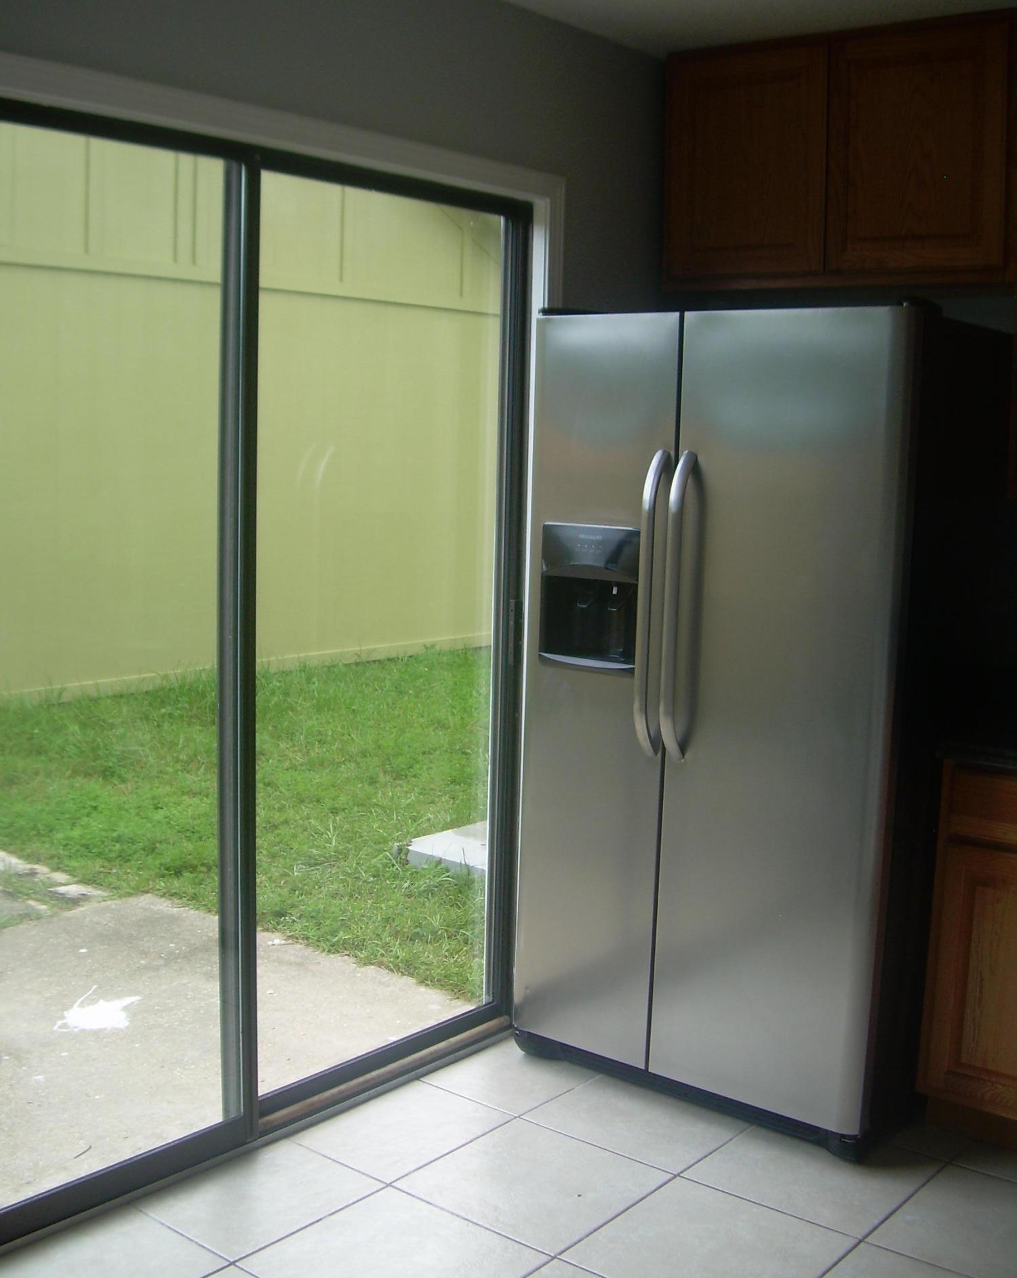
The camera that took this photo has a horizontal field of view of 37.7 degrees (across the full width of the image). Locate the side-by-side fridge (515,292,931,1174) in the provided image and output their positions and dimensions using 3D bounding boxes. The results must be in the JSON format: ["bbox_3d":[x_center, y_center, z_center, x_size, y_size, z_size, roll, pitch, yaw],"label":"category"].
[{"bbox_3d":[0.620,0.133,3.520,0.905,1.760,0.820,8,10,38],"label":"side-by-side fridge"}]

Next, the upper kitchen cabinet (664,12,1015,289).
[{"bbox_3d":[0.862,-1.150,3.600,0.930,0.600,0.330,8,10,38],"label":"upper kitchen cabinet"}]

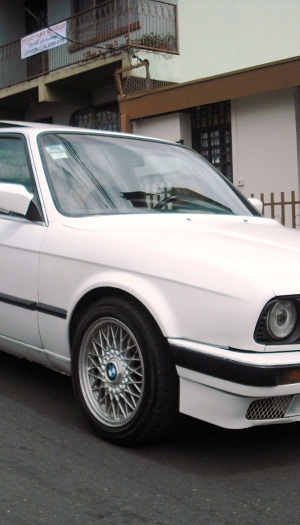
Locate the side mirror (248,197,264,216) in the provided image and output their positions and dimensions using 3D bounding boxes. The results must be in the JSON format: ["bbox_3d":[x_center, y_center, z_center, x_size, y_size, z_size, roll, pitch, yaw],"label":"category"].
[{"bbox_3d":[0.611,-0.336,4.563,0.220,0.130,0.120,-2,6,-39],"label":"side mirror"}]

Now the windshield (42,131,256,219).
[{"bbox_3d":[-0.022,-0.488,4.043,1.340,0.130,0.660,-2,45,-39],"label":"windshield"}]

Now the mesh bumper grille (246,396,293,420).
[{"bbox_3d":[0.403,0.494,2.592,0.190,0.072,0.050,-1,6,-30],"label":"mesh bumper grille"}]

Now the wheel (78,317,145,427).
[{"bbox_3d":[-0.102,0.427,3.053,0.160,0.425,0.425,-2,6,-39],"label":"wheel"}]

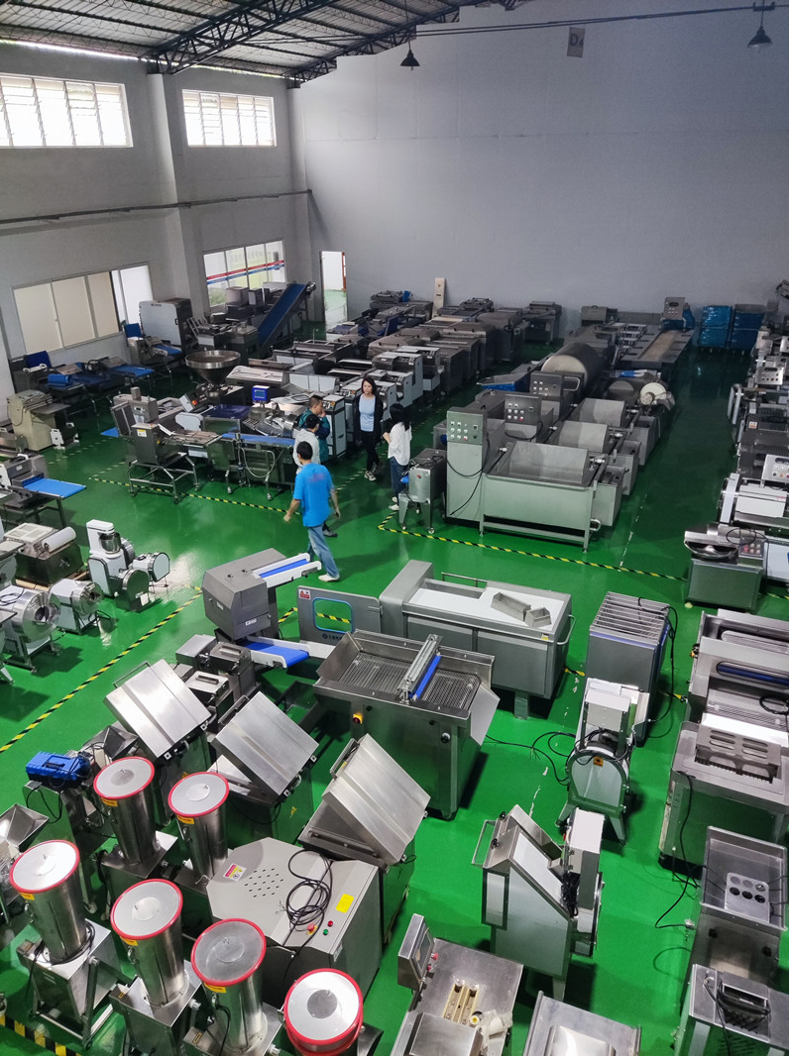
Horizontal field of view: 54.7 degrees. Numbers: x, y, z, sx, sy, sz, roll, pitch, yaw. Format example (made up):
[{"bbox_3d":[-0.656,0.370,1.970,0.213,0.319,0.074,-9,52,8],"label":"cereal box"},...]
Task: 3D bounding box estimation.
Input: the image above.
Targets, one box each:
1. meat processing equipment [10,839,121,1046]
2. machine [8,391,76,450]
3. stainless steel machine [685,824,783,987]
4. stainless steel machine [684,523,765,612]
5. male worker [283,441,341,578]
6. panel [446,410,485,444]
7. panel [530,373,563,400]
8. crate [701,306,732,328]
[{"bbox_3d":[-1.954,2.410,4.503,0.520,1.160,0.430,10,28,21],"label":"meat processing equipment"},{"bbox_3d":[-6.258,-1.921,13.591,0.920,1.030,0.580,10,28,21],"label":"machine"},{"bbox_3d":[1.996,2.396,4.531,0.450,0.960,0.620,10,28,21],"label":"stainless steel machine"},{"bbox_3d":[3.703,0.397,8.643,0.860,0.900,0.680,10,28,21],"label":"stainless steel machine"},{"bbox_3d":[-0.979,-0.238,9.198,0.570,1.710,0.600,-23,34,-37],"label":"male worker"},{"bbox_3d":[0.942,-1.318,9.884,0.470,0.410,0.180,10,28,21],"label":"panel"},{"bbox_3d":[2.374,-2.191,11.832,0.470,0.410,0.200,10,28,21],"label":"panel"},{"bbox_3d":[8.065,-5.299,19.084,0.680,0.500,0.560,10,28,21],"label":"crate"}]

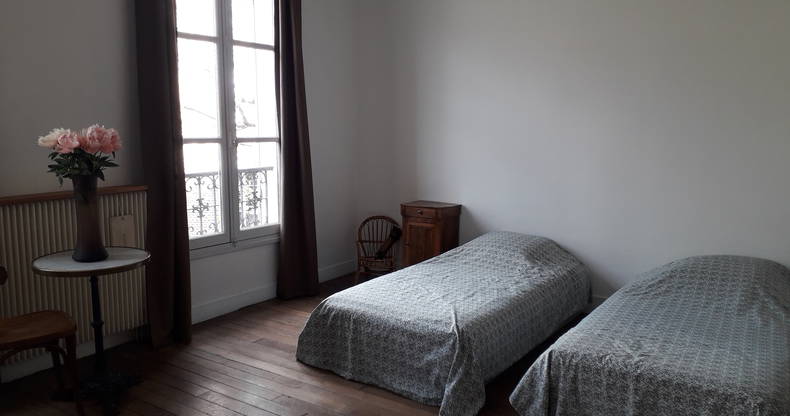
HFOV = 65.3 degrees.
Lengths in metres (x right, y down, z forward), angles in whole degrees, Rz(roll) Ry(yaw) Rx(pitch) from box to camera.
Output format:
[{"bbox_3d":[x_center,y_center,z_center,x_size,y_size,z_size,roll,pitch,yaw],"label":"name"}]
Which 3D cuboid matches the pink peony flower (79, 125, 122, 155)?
[{"bbox_3d":[-1.445,-0.336,3.022,0.209,0.133,0.156,-4,9,-25],"label":"pink peony flower"}]

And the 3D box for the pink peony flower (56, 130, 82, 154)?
[{"bbox_3d":[-1.579,-0.316,2.974,0.122,0.109,0.122,-4,9,-28],"label":"pink peony flower"}]

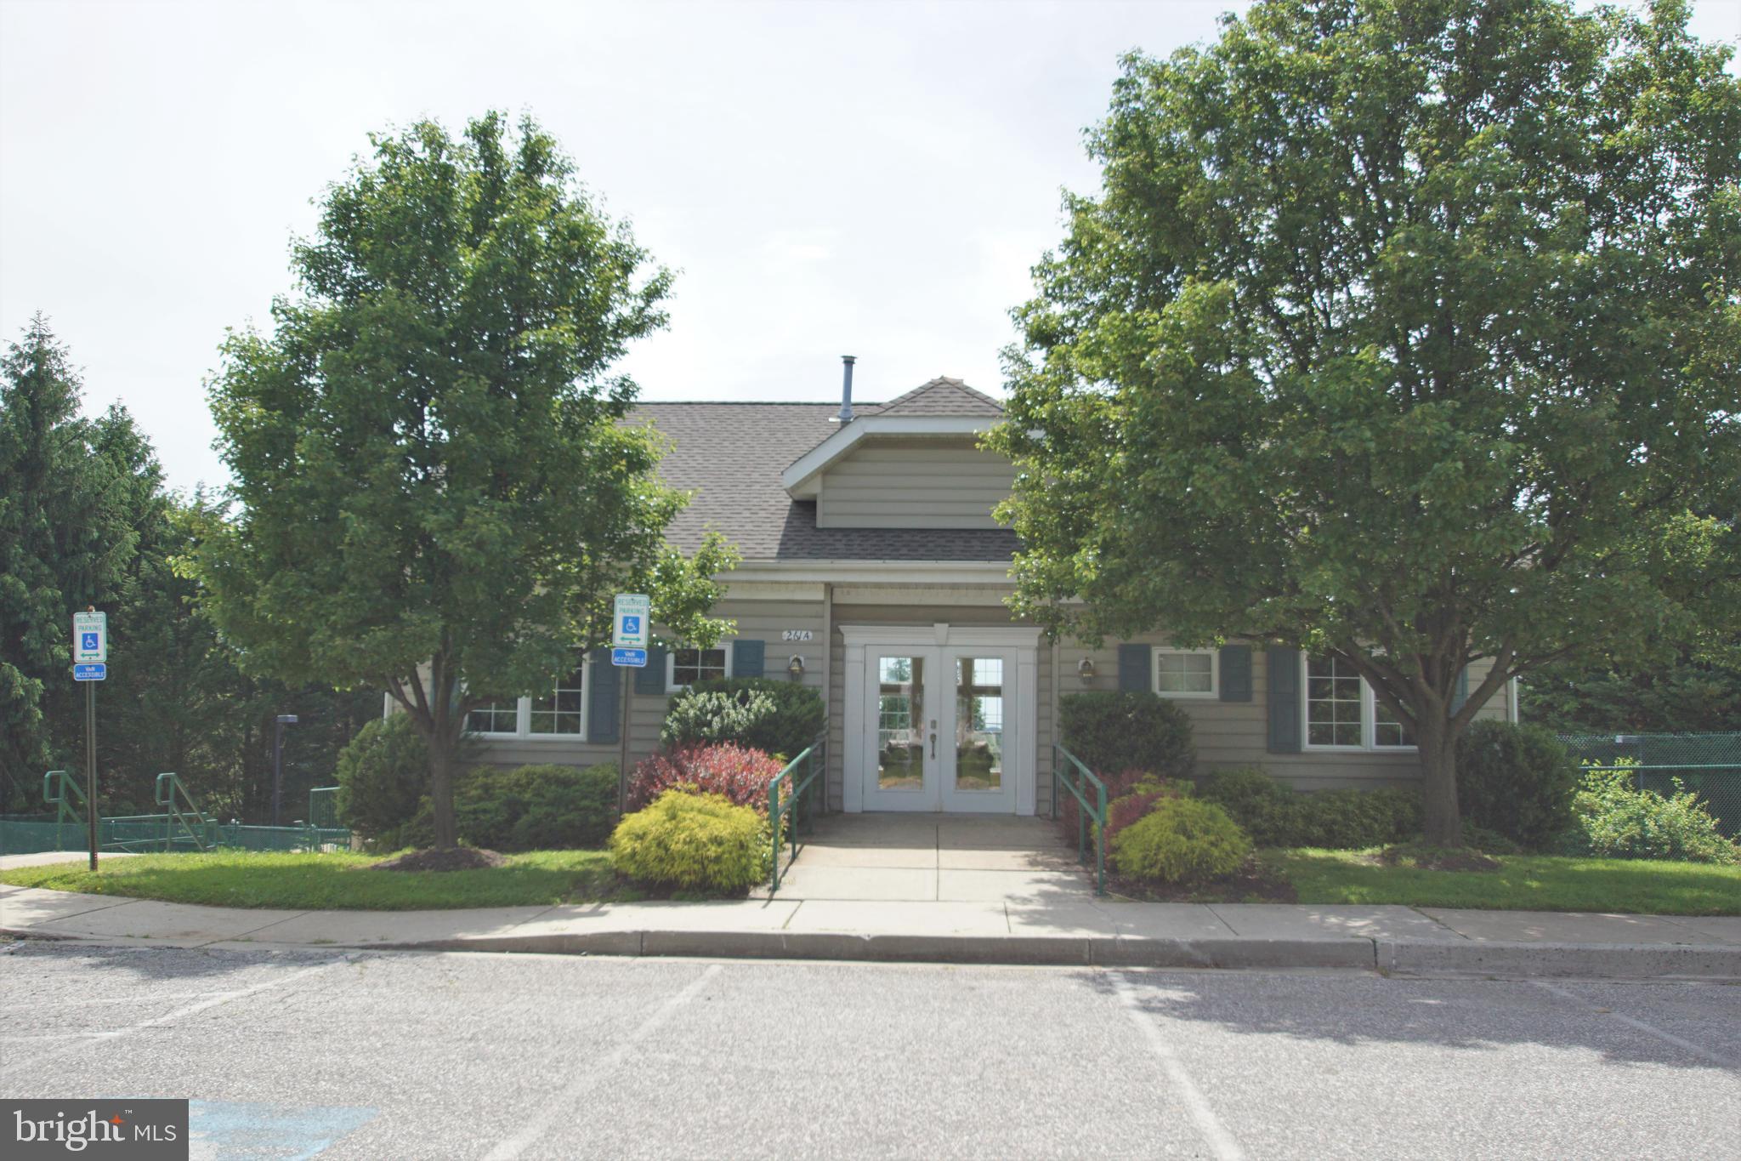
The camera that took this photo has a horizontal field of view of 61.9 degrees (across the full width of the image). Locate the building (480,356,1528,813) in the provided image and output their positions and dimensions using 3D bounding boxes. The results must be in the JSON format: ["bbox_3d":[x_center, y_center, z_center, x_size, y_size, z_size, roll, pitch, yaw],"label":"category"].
[{"bbox_3d":[1.163,0.231,22.552,14.000,6.650,9.800,1,-6,4],"label":"building"}]

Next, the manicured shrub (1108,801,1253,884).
[{"bbox_3d":[2.809,2.400,13.157,1.300,0.793,1.250,1,-6,4],"label":"manicured shrub"}]

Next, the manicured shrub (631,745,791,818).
[{"bbox_3d":[-1.647,2.241,14.438,1.550,1.143,1.450,1,-6,4],"label":"manicured shrub"}]

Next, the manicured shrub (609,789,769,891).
[{"bbox_3d":[-1.621,2.299,12.855,1.420,0.827,1.350,1,-6,4],"label":"manicured shrub"}]

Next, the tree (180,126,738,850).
[{"bbox_3d":[-3.894,-1.054,14.283,5.100,7.324,5.000,1,-6,4],"label":"tree"}]

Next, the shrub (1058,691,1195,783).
[{"bbox_3d":[2.902,2.141,16.409,1.550,1.692,1.500,1,-6,4],"label":"shrub"}]

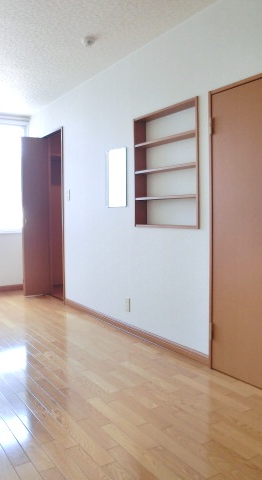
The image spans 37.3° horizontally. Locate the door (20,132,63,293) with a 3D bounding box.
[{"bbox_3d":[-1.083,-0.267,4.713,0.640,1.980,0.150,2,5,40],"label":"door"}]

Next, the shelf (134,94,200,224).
[{"bbox_3d":[0.294,-0.546,3.011,0.123,0.905,0.766,-3,4,-35],"label":"shelf"}]

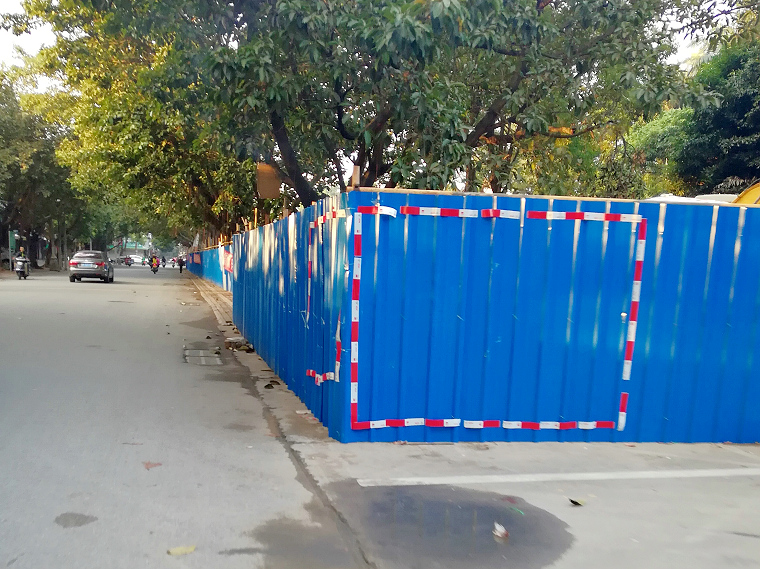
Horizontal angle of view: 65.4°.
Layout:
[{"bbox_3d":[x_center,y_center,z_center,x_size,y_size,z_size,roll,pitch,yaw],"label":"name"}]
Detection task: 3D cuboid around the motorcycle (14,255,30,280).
[{"bbox_3d":[-17.414,-0.808,28.854,0.700,1.140,1.750,1,3,-19],"label":"motorcycle"}]

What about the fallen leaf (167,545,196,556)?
[{"bbox_3d":[-0.878,1.170,2.620,0.125,0.018,0.055,0,4,-34],"label":"fallen leaf"}]

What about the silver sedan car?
[{"bbox_3d":[-14.621,-0.938,30.260,1.820,1.470,4.700,1,3,-19],"label":"silver sedan car"}]

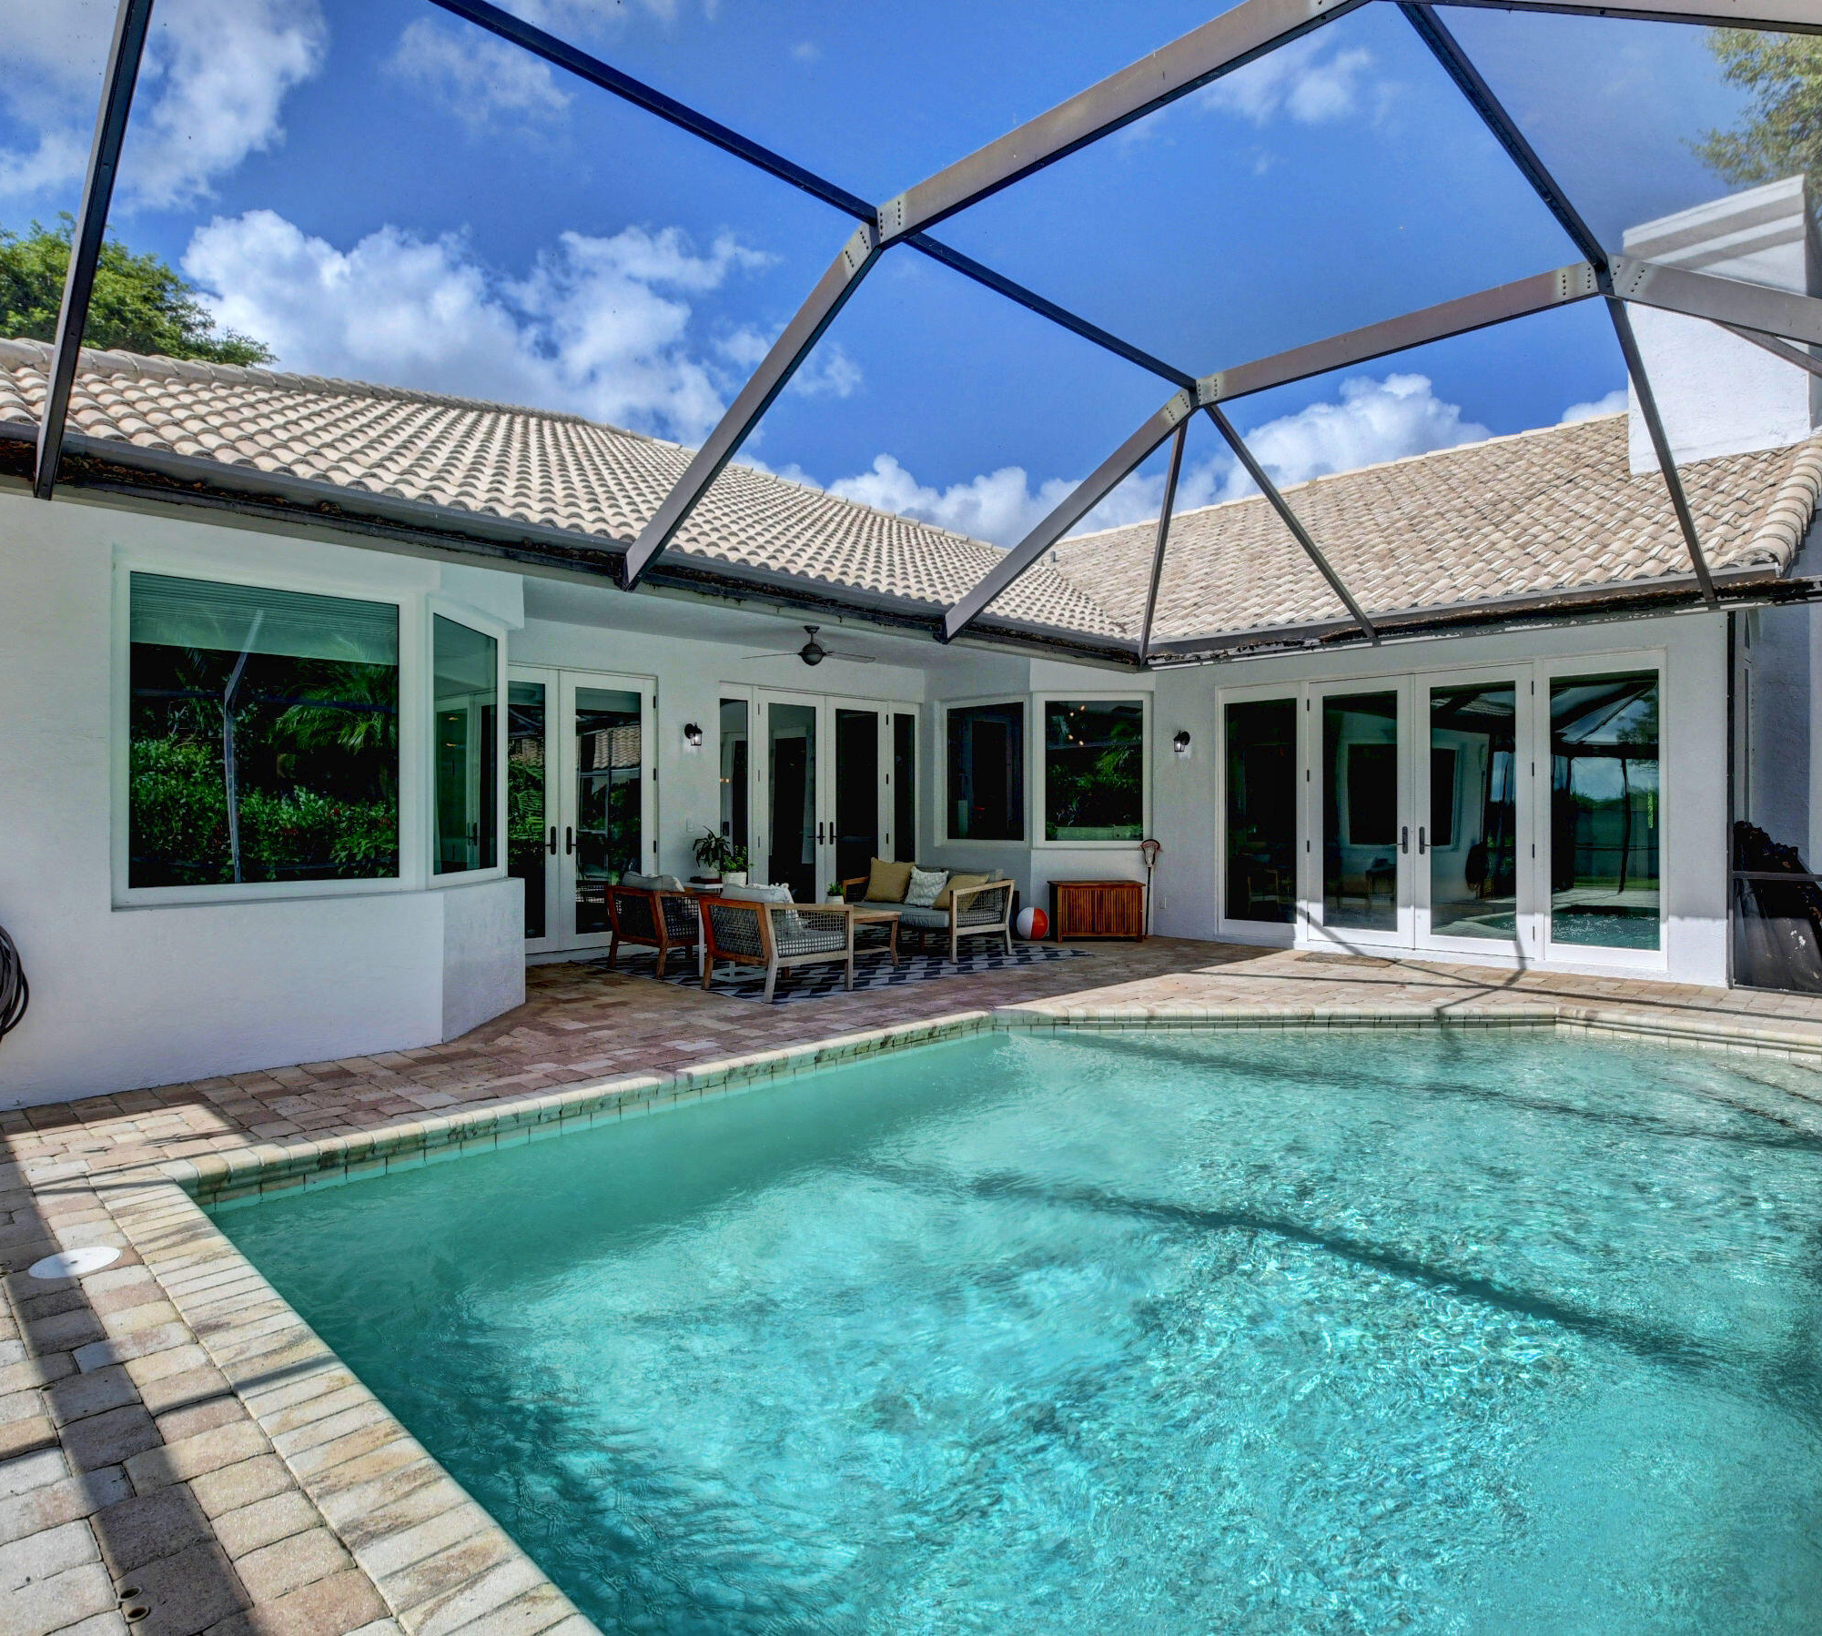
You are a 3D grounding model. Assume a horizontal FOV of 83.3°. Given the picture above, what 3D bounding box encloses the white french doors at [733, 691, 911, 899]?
[{"bbox_3d":[-0.888,-0.053,11.024,0.120,2.480,2.780,0,0,43],"label":"white french doors"}]

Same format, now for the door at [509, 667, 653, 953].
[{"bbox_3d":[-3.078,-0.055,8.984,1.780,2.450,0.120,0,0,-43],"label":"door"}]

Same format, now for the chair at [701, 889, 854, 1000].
[{"bbox_3d":[-1.001,0.873,7.487,0.800,0.770,0.830,0,0,43],"label":"chair"}]

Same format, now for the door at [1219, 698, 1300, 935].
[{"bbox_3d":[3.405,-0.065,10.034,0.880,2.420,0.110,0,0,43],"label":"door"}]

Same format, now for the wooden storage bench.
[{"bbox_3d":[1.900,0.959,10.430,0.900,0.585,0.470,0,0,-2],"label":"wooden storage bench"}]

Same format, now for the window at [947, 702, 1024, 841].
[{"bbox_3d":[0.813,-0.501,11.220,1.080,1.500,0.100,0,0,43],"label":"window"}]

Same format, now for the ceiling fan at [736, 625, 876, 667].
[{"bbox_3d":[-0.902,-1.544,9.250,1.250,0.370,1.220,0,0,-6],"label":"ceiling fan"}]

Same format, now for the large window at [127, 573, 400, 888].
[{"bbox_3d":[-3.248,-0.417,5.230,1.198,1.525,0.100,0,0,-43],"label":"large window"}]

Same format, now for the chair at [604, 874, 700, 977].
[{"bbox_3d":[-1.963,0.870,8.493,0.780,0.770,0.800,0,0,43],"label":"chair"}]

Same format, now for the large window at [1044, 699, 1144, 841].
[{"bbox_3d":[1.914,-0.487,10.796,1.150,1.550,0.120,0,0,-2],"label":"large window"}]

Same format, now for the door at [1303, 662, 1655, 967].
[{"bbox_3d":[4.722,-0.055,8.824,2.891,2.430,0.120,0,0,43],"label":"door"}]

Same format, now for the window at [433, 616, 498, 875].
[{"bbox_3d":[-2.730,-0.415,6.340,0.100,1.510,0.920,0,0,0],"label":"window"}]

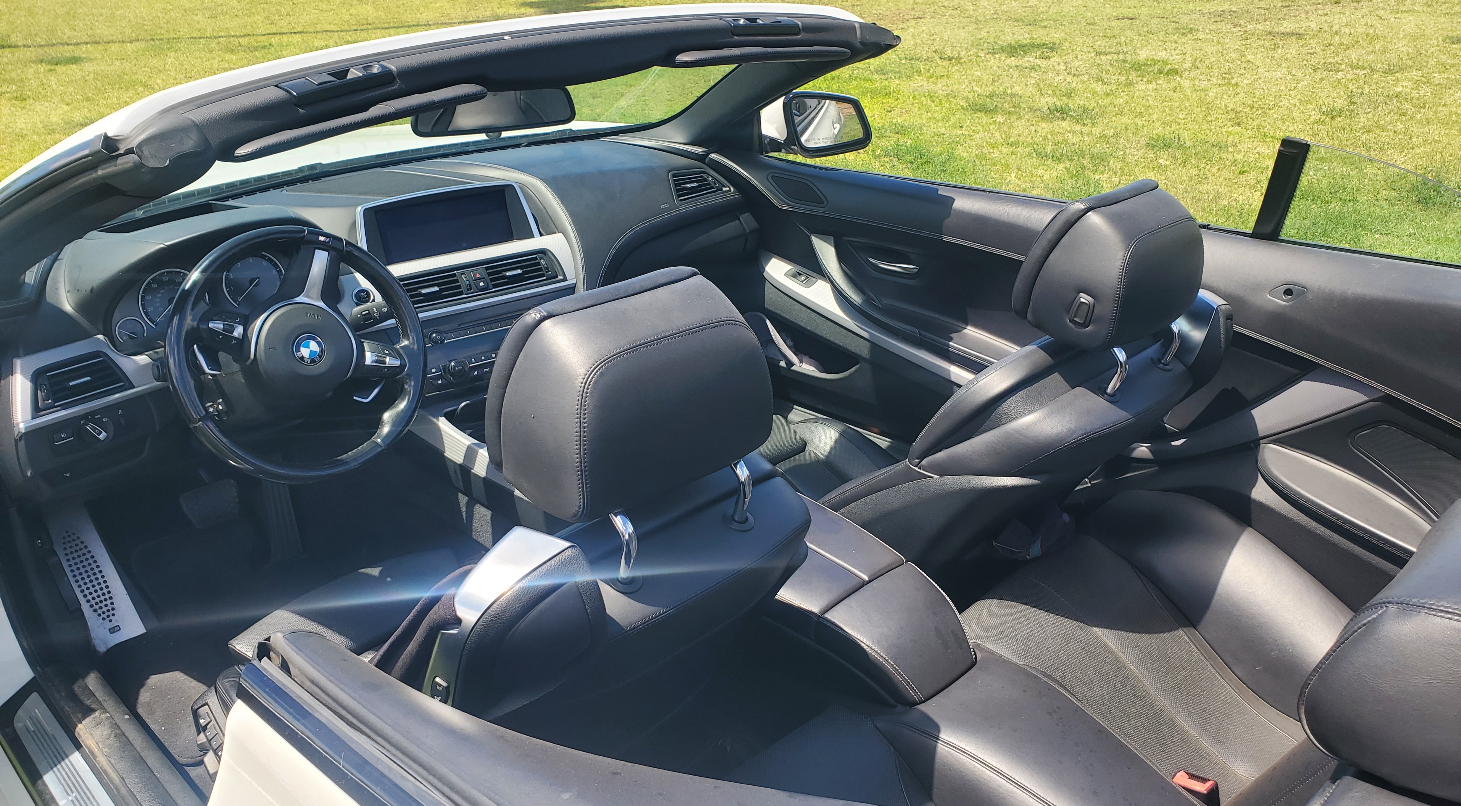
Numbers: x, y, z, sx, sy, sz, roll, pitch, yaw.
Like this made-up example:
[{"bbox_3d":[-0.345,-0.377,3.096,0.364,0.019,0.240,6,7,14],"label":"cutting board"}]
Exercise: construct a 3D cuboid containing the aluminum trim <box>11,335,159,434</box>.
[{"bbox_3d":[-0.891,-0.041,1.519,0.185,0.105,0.060,-23,22,-38],"label":"aluminum trim"}]

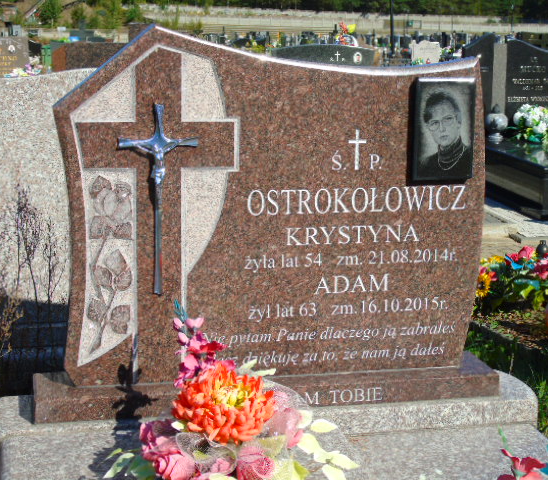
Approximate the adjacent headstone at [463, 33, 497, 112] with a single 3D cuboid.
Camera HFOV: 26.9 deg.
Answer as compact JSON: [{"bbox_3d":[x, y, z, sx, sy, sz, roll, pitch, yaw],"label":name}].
[{"bbox_3d":[1.871,-1.430,10.592,0.300,0.954,0.080,-2,11,-12],"label":"adjacent headstone"}]

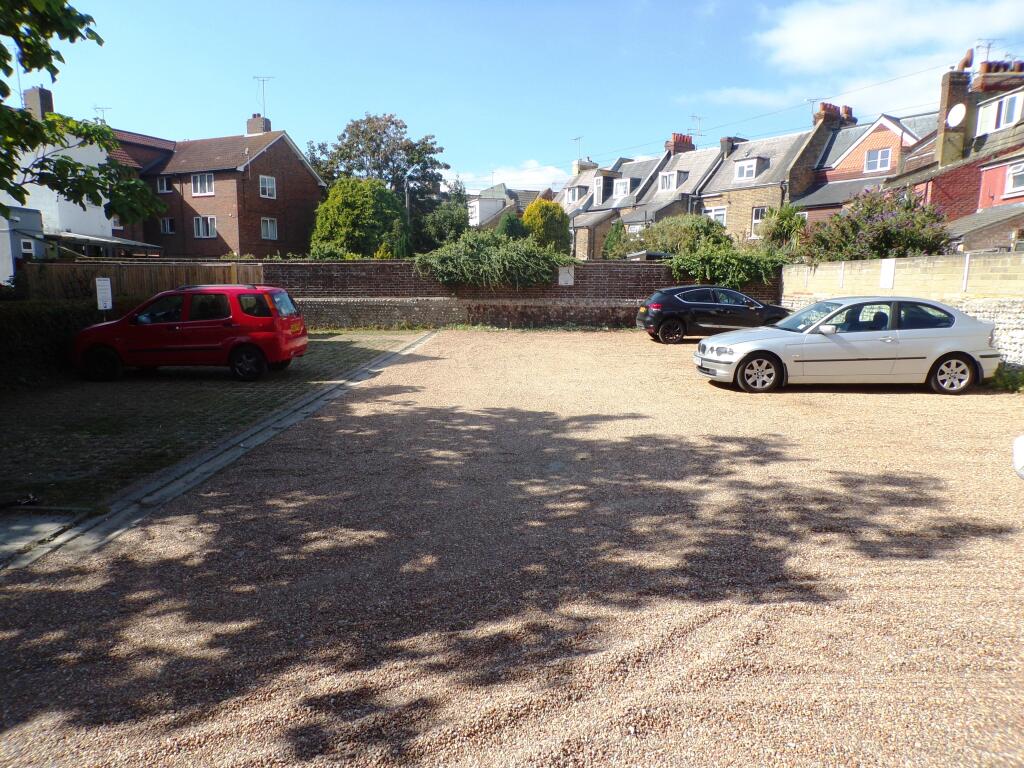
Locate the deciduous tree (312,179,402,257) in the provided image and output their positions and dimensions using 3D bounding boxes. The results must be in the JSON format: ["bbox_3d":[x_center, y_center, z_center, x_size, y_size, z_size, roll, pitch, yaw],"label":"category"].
[{"bbox_3d":[-6.221,-5.733,28.973,3.800,5.300,3.600,0,8,0],"label":"deciduous tree"}]

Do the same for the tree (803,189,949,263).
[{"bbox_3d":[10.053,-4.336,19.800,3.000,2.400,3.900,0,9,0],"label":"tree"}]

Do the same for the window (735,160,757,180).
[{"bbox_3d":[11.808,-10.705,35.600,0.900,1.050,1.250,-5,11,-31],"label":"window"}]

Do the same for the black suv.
[{"bbox_3d":[5.548,-1.935,19.355,4.275,1.530,1.830,0,9,-2],"label":"black suv"}]

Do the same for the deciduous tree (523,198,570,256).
[{"bbox_3d":[1.324,-5.215,27.533,1.900,4.000,1.900,0,8,0],"label":"deciduous tree"}]

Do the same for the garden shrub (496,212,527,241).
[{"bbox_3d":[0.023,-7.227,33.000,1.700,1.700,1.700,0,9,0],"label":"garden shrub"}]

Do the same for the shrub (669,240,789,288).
[{"bbox_3d":[6.196,-3.365,20.428,3.400,1.500,1.300,0,8,0],"label":"shrub"}]

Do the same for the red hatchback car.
[{"bbox_3d":[-5.380,-0.910,12.050,3.750,1.580,1.620,0,8,2],"label":"red hatchback car"}]

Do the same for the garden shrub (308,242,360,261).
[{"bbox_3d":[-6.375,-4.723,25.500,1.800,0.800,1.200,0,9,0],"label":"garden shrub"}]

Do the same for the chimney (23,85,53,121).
[{"bbox_3d":[-26.315,-15.522,39.500,1.450,1.950,0.750,5,10,26],"label":"chimney"}]

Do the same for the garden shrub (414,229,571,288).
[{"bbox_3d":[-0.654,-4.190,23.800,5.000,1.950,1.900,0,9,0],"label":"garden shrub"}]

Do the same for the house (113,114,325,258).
[{"bbox_3d":[-21.263,-11.925,49.542,12.800,12.500,9.500,4,9,23],"label":"house"}]

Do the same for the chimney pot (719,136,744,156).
[{"bbox_3d":[10.768,-11.495,34.618,1.200,1.100,0.600,-6,10,-36],"label":"chimney pot"}]

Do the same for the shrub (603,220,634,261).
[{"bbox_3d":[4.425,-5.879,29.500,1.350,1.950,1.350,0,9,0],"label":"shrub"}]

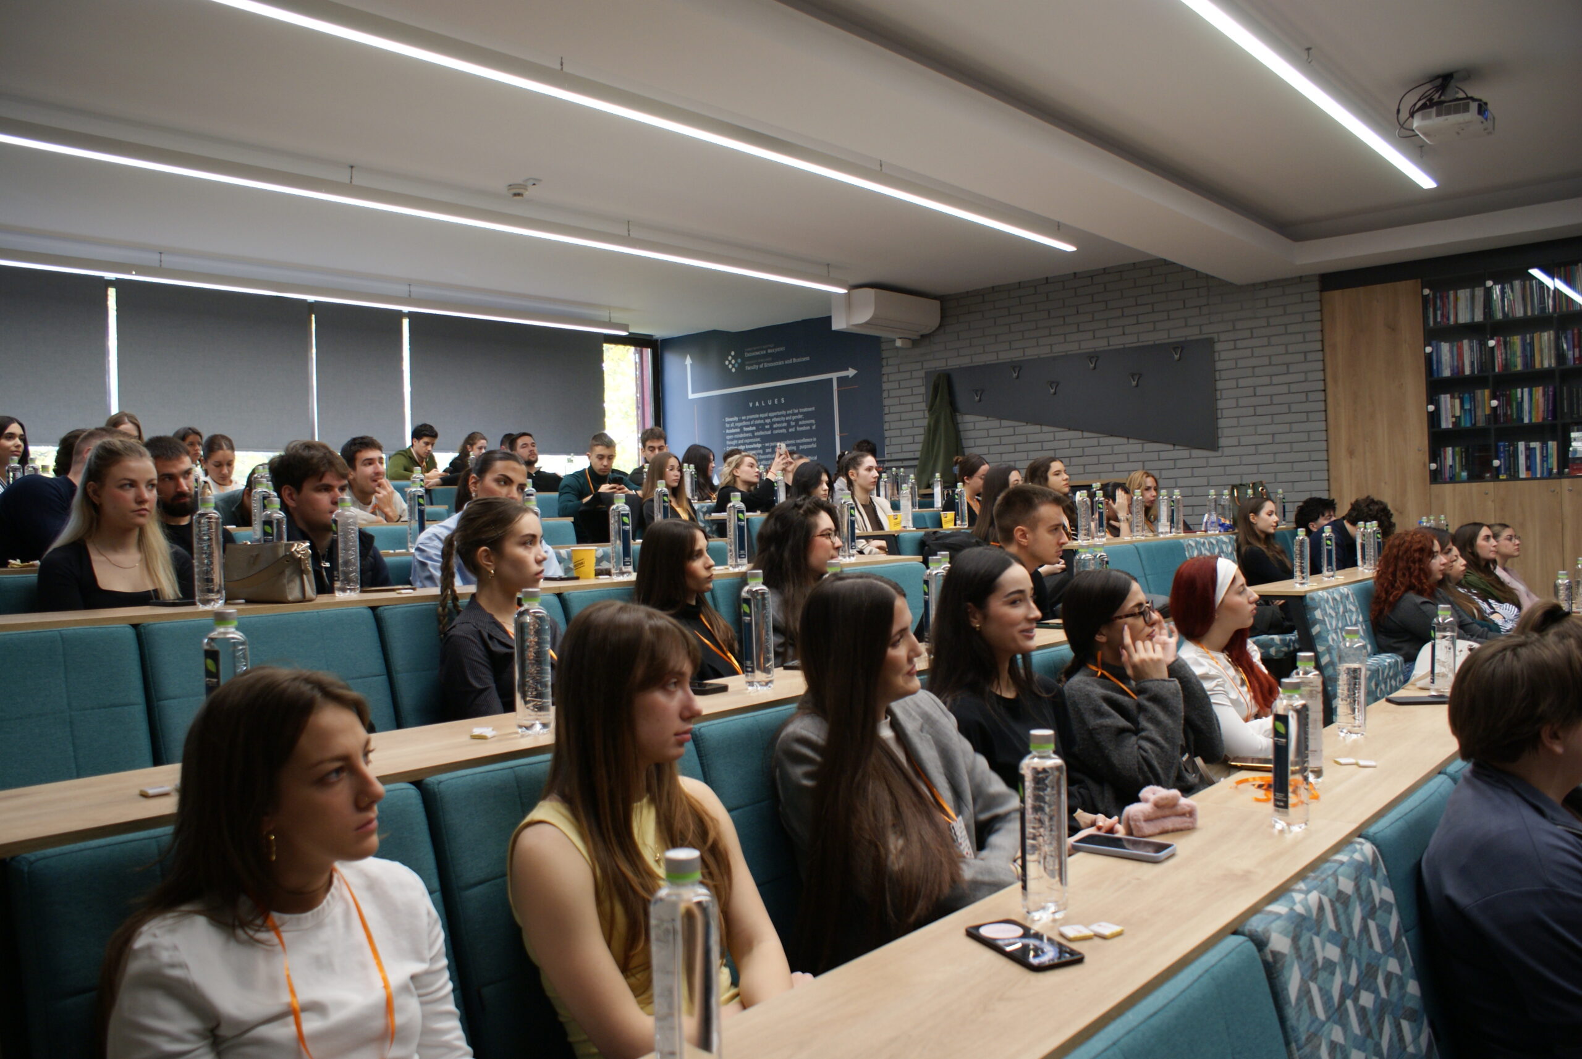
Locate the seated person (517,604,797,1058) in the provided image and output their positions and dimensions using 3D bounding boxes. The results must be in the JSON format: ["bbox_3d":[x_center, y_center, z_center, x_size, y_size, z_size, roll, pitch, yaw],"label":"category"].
[{"bbox_3d":[-0.074,0.692,1.491,0.700,1.170,0.470,-1,1,41],"label":"seated person"}]

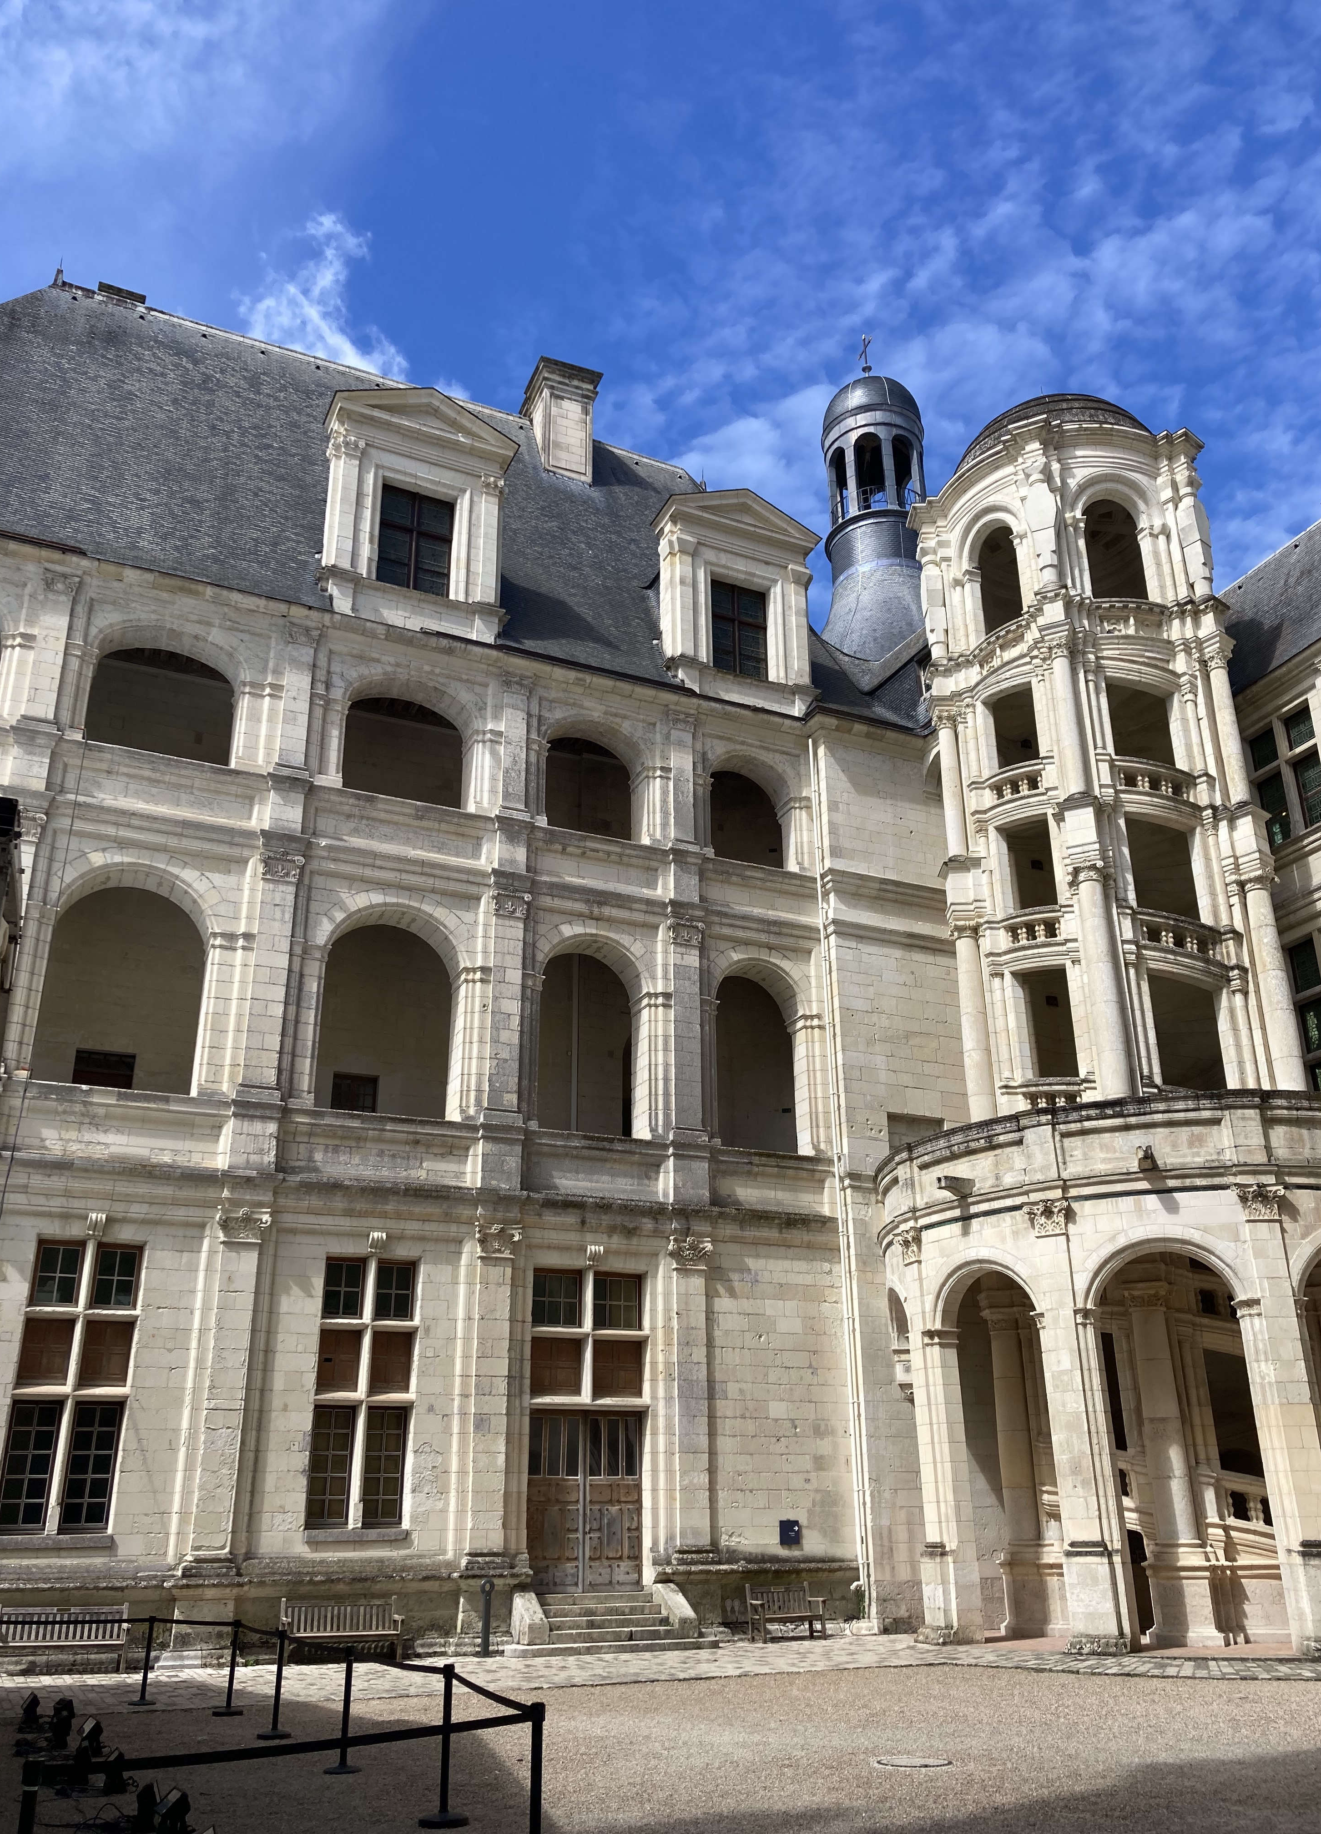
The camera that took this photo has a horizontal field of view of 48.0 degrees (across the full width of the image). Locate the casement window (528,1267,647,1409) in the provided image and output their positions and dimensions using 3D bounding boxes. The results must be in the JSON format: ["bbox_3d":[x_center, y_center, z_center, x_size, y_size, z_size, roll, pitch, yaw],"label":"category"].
[{"bbox_3d":[-1.315,7.698,27.068,2.290,2.360,0.250,9,-25,-23],"label":"casement window"}]

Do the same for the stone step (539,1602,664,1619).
[{"bbox_3d":[-1.087,11.886,25.415,2.290,0.163,0.350,9,-25,-23],"label":"stone step"}]

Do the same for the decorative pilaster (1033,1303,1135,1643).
[{"bbox_3d":[6.901,9.037,24.086,0.950,5.240,0.750,-17,-28,34],"label":"decorative pilaster"}]

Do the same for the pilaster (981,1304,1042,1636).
[{"bbox_3d":[7.274,11.028,30.108,1.050,6.400,1.150,0,-23,-1],"label":"pilaster"}]

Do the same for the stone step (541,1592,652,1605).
[{"bbox_3d":[-1.235,12.442,27.021,2.250,0.190,0.400,9,-25,-23],"label":"stone step"}]

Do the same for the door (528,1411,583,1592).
[{"bbox_3d":[-1.855,10.185,25.925,1.120,2.960,0.120,9,-25,-23],"label":"door"}]

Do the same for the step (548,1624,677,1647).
[{"bbox_3d":[-0.811,11.967,24.706,2.330,0.163,0.370,9,-25,-23],"label":"step"}]

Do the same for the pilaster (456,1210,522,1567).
[{"bbox_3d":[-3.148,8.788,27.632,0.950,6.200,0.350,9,-25,-23],"label":"pilaster"}]

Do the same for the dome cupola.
[{"bbox_3d":[6.965,-12.786,47.210,3.500,13.000,3.500,-1,-23,0],"label":"dome cupola"}]

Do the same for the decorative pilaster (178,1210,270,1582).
[{"bbox_3d":[-6.955,7.486,23.820,0.900,5.620,0.380,9,-24,-23],"label":"decorative pilaster"}]

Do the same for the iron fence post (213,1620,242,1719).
[{"bbox_3d":[-4.938,8.646,17.121,0.340,0.945,0.340,9,-25,-23],"label":"iron fence post"}]

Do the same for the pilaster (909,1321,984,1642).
[{"bbox_3d":[5.100,10.053,26.465,0.750,5.240,0.920,8,-24,-19],"label":"pilaster"}]

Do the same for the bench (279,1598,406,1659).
[{"bbox_3d":[-5.146,11.643,24.196,1.850,0.950,0.620,9,-25,-23],"label":"bench"}]

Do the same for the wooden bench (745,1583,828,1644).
[{"bbox_3d":[2.187,11.926,25.447,1.320,0.920,0.600,9,-24,-23],"label":"wooden bench"}]

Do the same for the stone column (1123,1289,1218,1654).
[{"bbox_3d":[8.472,9.020,24.753,1.000,5.600,0.800,-10,-24,22],"label":"stone column"}]

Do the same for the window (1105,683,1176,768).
[{"bbox_3d":[10.089,-3.918,31.025,1.500,1.850,0.450,3,-22,-7],"label":"window"}]

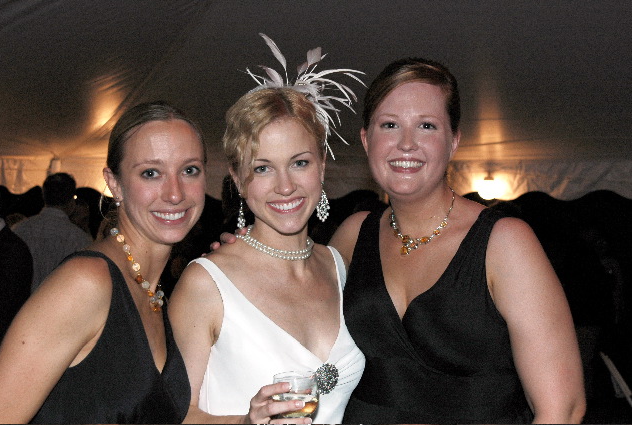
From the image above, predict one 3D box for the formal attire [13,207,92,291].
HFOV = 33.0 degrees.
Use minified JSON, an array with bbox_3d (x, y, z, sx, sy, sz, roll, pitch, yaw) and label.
[{"bbox_3d":[-1.429,0.330,5.800,0.520,0.720,0.280,0,1,6],"label":"formal attire"}]

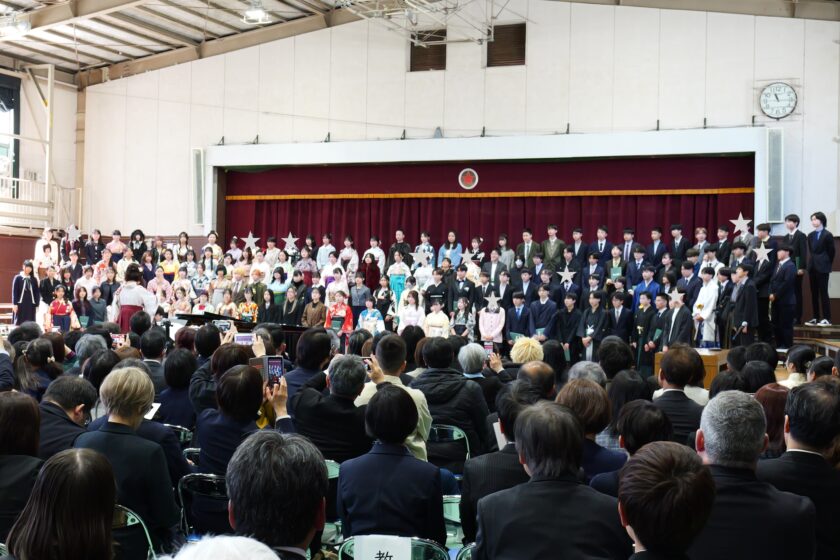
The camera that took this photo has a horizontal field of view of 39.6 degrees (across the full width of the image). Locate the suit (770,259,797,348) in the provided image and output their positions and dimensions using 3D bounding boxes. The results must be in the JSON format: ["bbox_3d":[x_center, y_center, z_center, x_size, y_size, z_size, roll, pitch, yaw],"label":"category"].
[{"bbox_3d":[5.554,0.374,17.800,0.340,1.420,0.470,2,-1,-37],"label":"suit"}]

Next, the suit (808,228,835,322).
[{"bbox_3d":[6.195,-0.069,18.000,0.290,1.450,0.450,2,-1,-40],"label":"suit"}]

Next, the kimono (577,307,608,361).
[{"bbox_3d":[2.558,1.101,17.300,0.560,1.450,0.400,1,-1,29],"label":"kimono"}]

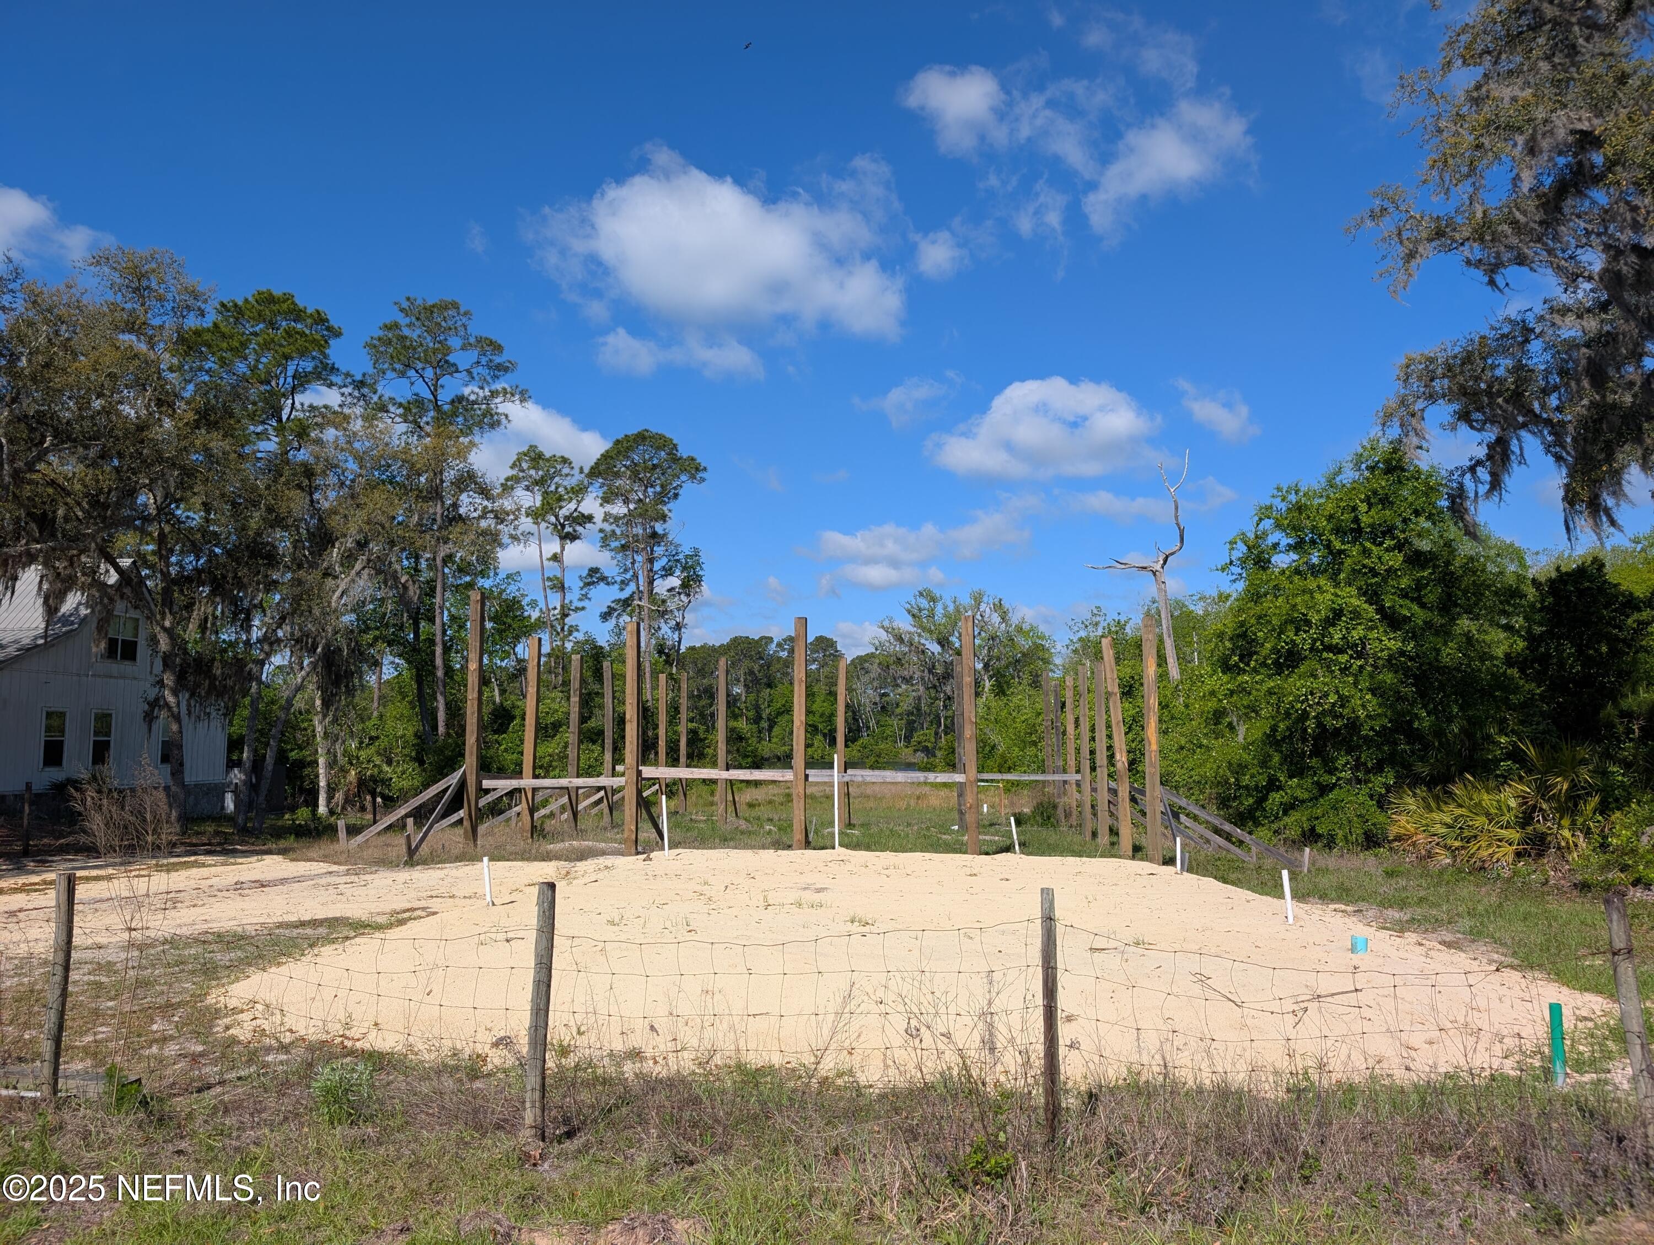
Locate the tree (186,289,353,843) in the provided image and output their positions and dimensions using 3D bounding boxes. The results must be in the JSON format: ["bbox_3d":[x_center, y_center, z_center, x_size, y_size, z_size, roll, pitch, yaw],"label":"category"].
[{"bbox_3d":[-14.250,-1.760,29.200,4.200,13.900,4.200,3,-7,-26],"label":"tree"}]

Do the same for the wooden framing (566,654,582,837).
[{"bbox_3d":[-4.793,2.268,21.571,0.145,3.428,0.145,-1,-6,5],"label":"wooden framing"}]

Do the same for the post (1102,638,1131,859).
[{"bbox_3d":[5.481,2.377,21.672,0.187,4.167,0.187,-4,-6,5],"label":"post"}]

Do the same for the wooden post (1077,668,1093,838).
[{"bbox_3d":[6.127,3.112,27.238,0.187,4.144,0.187,-1,-6,5],"label":"wooden post"}]

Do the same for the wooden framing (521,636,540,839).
[{"bbox_3d":[-5.856,2.298,22.791,0.187,4.021,0.187,0,-6,6],"label":"wooden framing"}]

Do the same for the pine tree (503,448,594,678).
[{"bbox_3d":[-18.437,-1.094,79.122,6.000,22.491,5.500,0,-6,0],"label":"pine tree"}]

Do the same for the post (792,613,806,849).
[{"bbox_3d":[-0.401,1.641,16.472,0.145,3.449,0.145,-1,-6,5],"label":"post"}]

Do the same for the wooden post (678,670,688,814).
[{"bbox_3d":[-3.865,3.228,30.791,0.145,3.826,0.145,-1,-6,5],"label":"wooden post"}]

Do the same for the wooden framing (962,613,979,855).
[{"bbox_3d":[2.406,1.880,19.179,0.187,3.997,0.187,-1,-6,5],"label":"wooden framing"}]

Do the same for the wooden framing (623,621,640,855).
[{"bbox_3d":[-3.348,1.990,19.724,0.187,3.998,0.187,-1,-6,5],"label":"wooden framing"}]

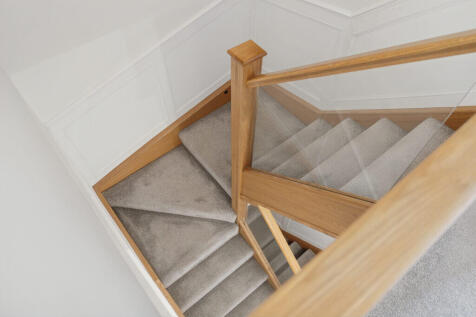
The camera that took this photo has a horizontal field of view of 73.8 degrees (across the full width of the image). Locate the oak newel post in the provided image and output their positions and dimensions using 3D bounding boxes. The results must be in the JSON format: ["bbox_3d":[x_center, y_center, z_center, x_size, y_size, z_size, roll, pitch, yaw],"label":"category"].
[{"bbox_3d":[0.028,0.023,1.992,0.117,1.640,0.117,-33,62,-21],"label":"oak newel post"}]

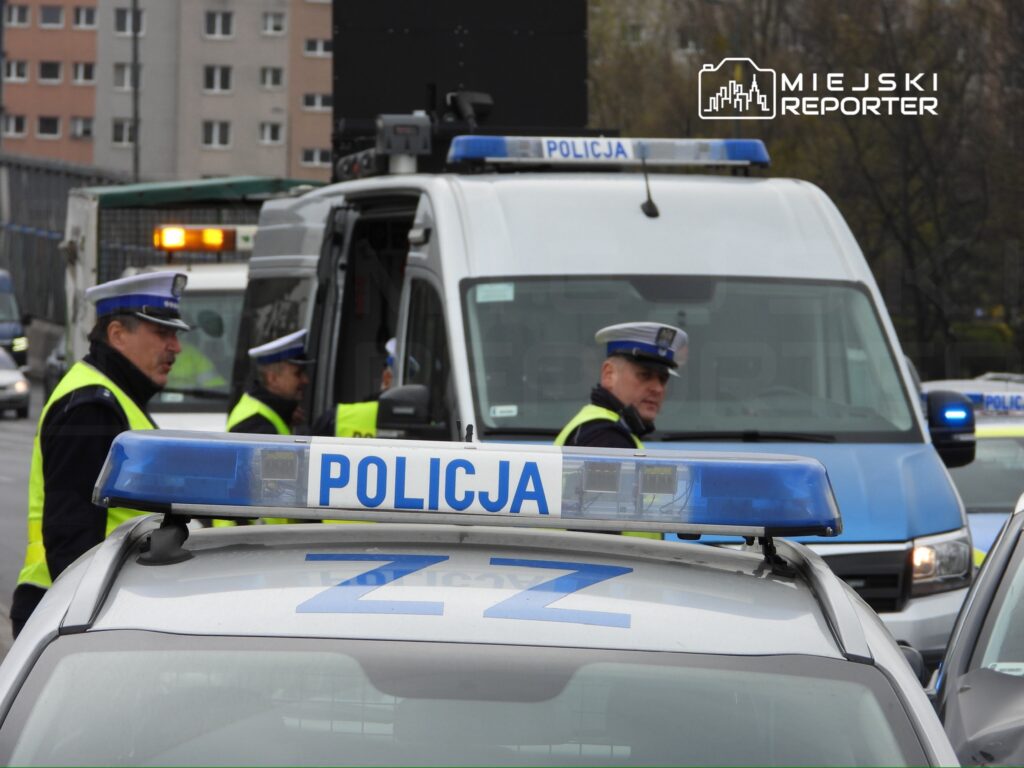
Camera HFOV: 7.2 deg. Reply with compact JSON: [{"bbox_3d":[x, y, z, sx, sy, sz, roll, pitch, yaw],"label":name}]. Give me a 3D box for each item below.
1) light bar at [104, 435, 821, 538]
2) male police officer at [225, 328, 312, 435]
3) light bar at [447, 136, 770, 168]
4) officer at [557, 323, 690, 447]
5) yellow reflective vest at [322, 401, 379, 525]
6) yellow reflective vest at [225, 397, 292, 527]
[{"bbox_3d":[-0.070,0.155,12.500,1.140,0.120,0.300,2,0,0],"label":"light bar"},{"bbox_3d":[-1.085,0.710,35.500,0.420,1.880,0.520,1,0,-6],"label":"male police officer"},{"bbox_3d":[0.404,-0.969,33.900,1.330,0.115,0.300,1,0,-10],"label":"light bar"},{"bbox_3d":[0.290,0.755,23.900,0.420,1.870,0.540,1,0,18],"label":"officer"},{"bbox_3d":[-0.580,0.385,34.600,0.470,0.660,0.310,1,0,20],"label":"yellow reflective vest"},{"bbox_3d":[-1.120,0.375,35.500,0.320,0.670,0.480,1,0,-6],"label":"yellow reflective vest"}]

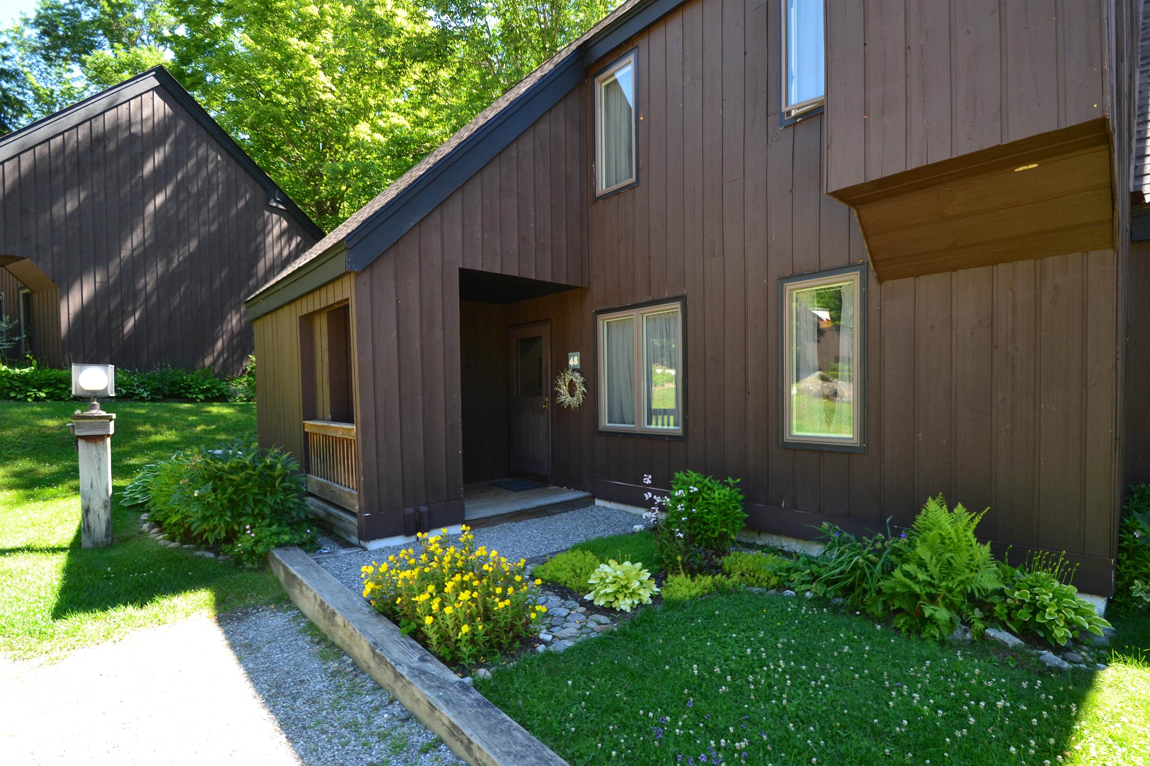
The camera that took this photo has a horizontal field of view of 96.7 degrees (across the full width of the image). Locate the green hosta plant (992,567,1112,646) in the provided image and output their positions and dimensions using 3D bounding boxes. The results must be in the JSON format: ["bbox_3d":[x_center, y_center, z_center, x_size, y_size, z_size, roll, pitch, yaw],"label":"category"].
[{"bbox_3d":[2.600,1.220,2.800,0.460,0.380,0.520,0,0,-43],"label":"green hosta plant"}]

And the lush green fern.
[{"bbox_3d":[2.165,1.060,3.040,0.620,0.740,0.630,0,0,-43],"label":"lush green fern"}]

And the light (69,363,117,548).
[{"bbox_3d":[-4.150,0.630,4.400,0.280,1.580,0.280,0,0,-44],"label":"light"}]

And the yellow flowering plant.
[{"bbox_3d":[-0.700,1.180,2.930,0.780,0.520,1.100,0,0,-43],"label":"yellow flowering plant"}]

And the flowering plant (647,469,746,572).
[{"bbox_3d":[0.970,1.060,4.070,0.650,0.740,0.750,0,0,-43],"label":"flowering plant"}]

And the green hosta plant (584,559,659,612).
[{"bbox_3d":[0.310,1.285,3.340,0.470,0.270,0.470,-1,0,0],"label":"green hosta plant"}]

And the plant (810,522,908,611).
[{"bbox_3d":[1.880,1.180,3.390,0.570,0.470,0.570,0,0,-43],"label":"plant"}]

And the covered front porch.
[{"bbox_3d":[-1.400,0.155,5.820,2.680,2.520,1.680,0,0,-44],"label":"covered front porch"}]

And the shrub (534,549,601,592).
[{"bbox_3d":[-0.050,1.340,3.700,0.480,0.180,0.480,0,0,-43],"label":"shrub"}]

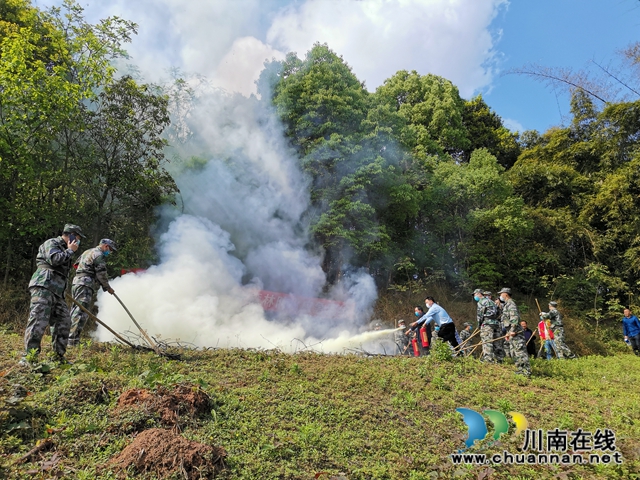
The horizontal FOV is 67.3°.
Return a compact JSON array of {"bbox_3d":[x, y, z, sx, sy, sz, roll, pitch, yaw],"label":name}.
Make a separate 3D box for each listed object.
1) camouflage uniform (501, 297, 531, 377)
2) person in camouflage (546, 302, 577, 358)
[{"bbox_3d":[3.782,1.867,9.300,0.520,1.550,0.500,-1,-5,13],"label":"camouflage uniform"},{"bbox_3d":[6.904,2.584,13.800,0.750,1.680,0.560,0,0,30],"label":"person in camouflage"}]

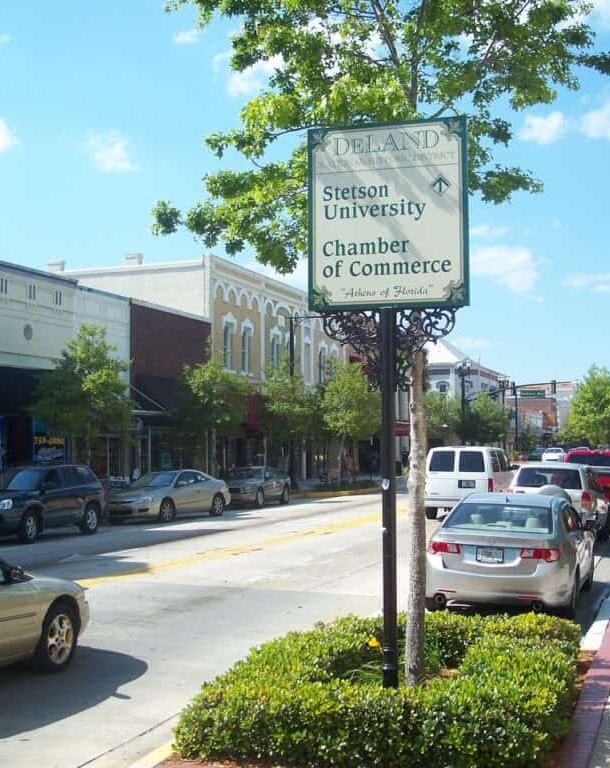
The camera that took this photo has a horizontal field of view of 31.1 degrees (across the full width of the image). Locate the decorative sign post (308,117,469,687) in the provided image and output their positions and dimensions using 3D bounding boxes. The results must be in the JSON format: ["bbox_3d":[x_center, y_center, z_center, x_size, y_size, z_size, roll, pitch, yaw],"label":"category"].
[{"bbox_3d":[0.635,0.210,7.986,1.218,4.282,0.140,-1,-3,19],"label":"decorative sign post"}]

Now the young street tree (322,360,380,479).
[{"bbox_3d":[2.070,1.850,50.457,2.800,5.852,2.800,0,-3,0],"label":"young street tree"}]

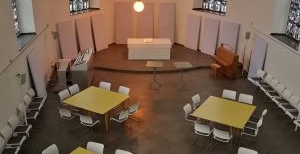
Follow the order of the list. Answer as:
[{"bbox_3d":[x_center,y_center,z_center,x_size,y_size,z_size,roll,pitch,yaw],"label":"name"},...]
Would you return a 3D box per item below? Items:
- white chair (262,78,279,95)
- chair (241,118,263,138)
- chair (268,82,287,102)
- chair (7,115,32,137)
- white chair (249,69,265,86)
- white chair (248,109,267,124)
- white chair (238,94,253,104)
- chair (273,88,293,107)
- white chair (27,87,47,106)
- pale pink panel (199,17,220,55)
[{"bbox_3d":[4.722,0.527,12.324,0.510,0.830,0.500,-2,21,-7],"label":"white chair"},{"bbox_3d":[3.106,1.712,9.544,0.530,0.830,0.500,11,23,24],"label":"chair"},{"bbox_3d":[5.099,0.755,12.686,0.510,0.800,0.510,-1,21,-6],"label":"chair"},{"bbox_3d":[-3.906,1.624,9.450,0.530,0.830,0.500,-1,21,-4],"label":"chair"},{"bbox_3d":[4.850,0.171,14.233,0.510,0.800,0.510,-5,21,-15],"label":"white chair"},{"bbox_3d":[3.385,1.417,9.940,0.510,0.830,0.500,14,25,31],"label":"white chair"},{"bbox_3d":[3.357,1.102,11.161,0.500,0.830,0.530,12,24,28],"label":"white chair"},{"bbox_3d":[4.749,0.868,11.305,0.535,0.785,0.495,0,21,-3],"label":"chair"},{"bbox_3d":[-4.258,0.874,11.845,0.510,0.800,0.510,0,21,-3],"label":"white chair"},{"bbox_3d":[3.299,-2.246,17.204,0.080,1.980,1.000,-13,25,-39],"label":"pale pink panel"}]

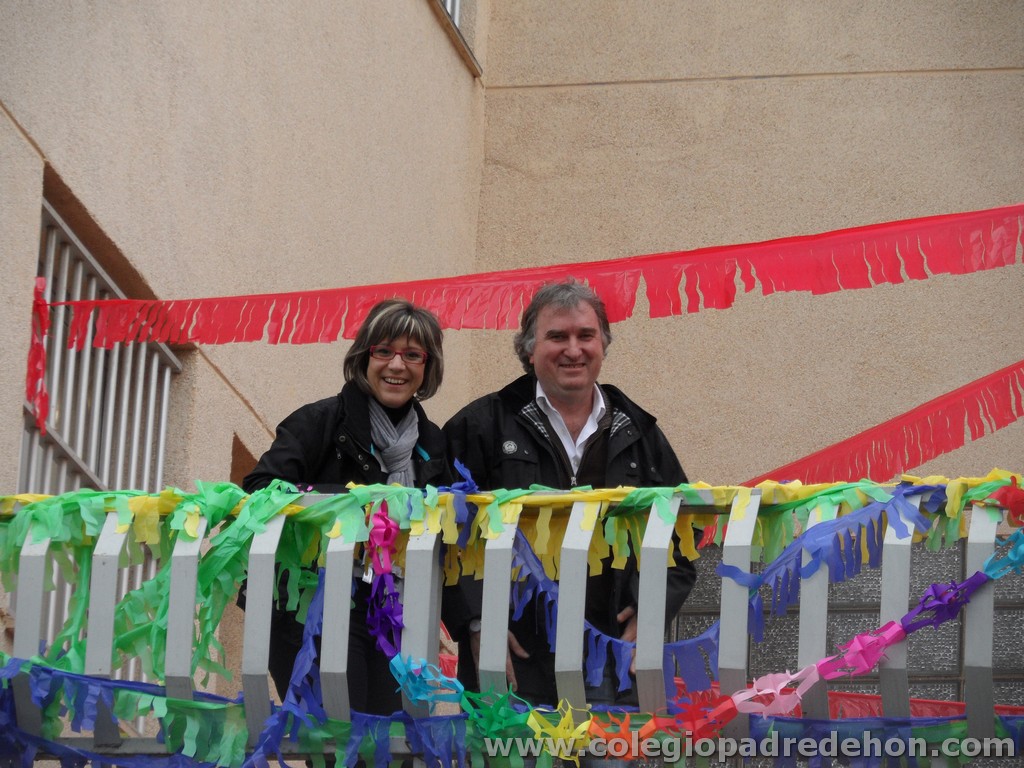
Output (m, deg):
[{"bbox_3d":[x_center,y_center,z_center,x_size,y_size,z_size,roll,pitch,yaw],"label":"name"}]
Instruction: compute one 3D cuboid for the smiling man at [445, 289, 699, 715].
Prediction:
[{"bbox_3d":[0.100,0.600,11.500,0.560,1.760,0.360,5,-20,-4],"label":"smiling man"}]

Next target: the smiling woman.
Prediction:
[{"bbox_3d":[-0.350,0.585,11.400,0.500,1.600,0.430,7,-20,-11],"label":"smiling woman"}]

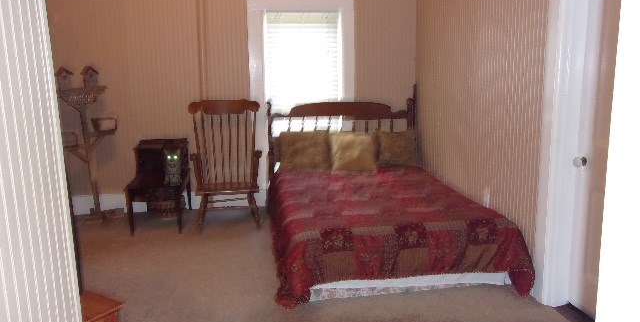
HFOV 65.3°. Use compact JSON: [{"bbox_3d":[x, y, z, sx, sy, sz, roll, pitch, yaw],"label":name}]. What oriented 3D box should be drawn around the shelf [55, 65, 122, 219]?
[{"bbox_3d":[-2.144,-0.144,4.726,0.539,1.469,0.321,-7,12,-30],"label":"shelf"}]

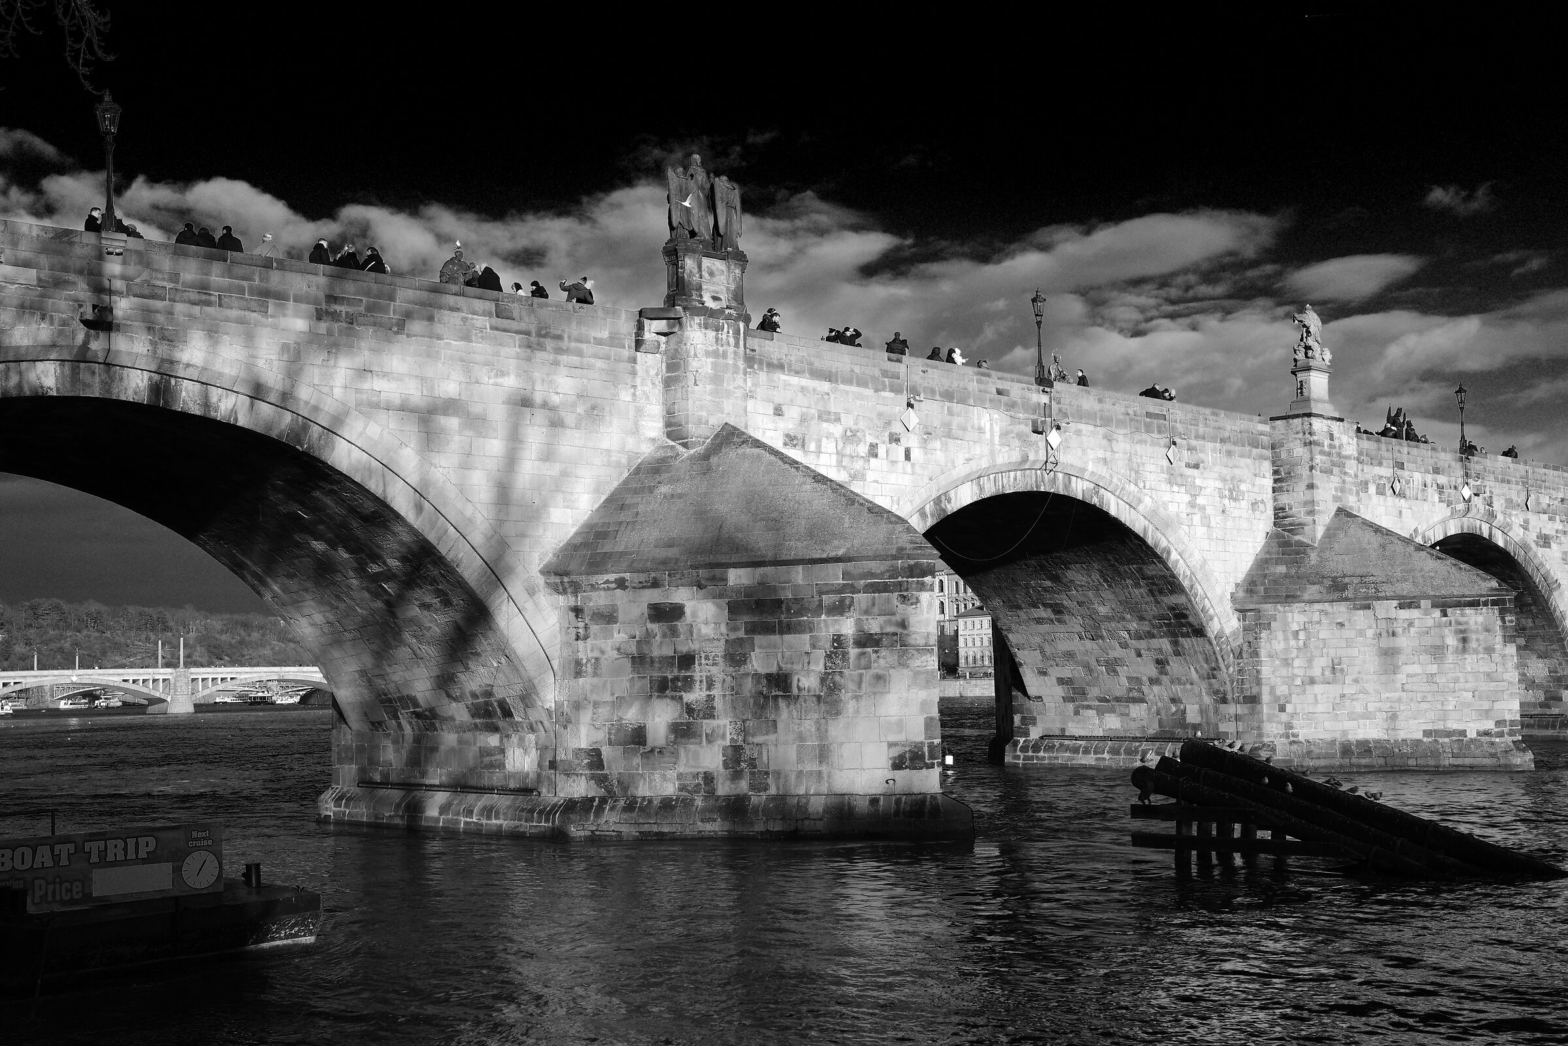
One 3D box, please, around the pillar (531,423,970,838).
[{"bbox_3d":[0.897,2.200,40.429,8.100,9.850,10.400,-6,-7,45],"label":"pillar"}]

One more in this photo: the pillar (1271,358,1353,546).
[{"bbox_3d":[19.268,-2.398,64.060,1.800,6.600,2.550,-6,-7,45],"label":"pillar"}]

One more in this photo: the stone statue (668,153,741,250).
[{"bbox_3d":[-1.994,-8.085,43.958,0.800,2.400,1.950,-6,-7,45],"label":"stone statue"}]

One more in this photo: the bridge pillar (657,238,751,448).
[{"bbox_3d":[-1.951,-4.358,43.541,0.950,5.300,2.400,-6,-7,45],"label":"bridge pillar"}]

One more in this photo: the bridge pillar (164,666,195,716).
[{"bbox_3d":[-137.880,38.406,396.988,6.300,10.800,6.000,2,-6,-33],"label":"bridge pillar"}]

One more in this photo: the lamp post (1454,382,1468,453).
[{"bbox_3d":[29.669,-4.614,76.271,0.500,3.050,0.500,-6,-7,45],"label":"lamp post"}]

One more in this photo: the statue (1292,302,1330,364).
[{"bbox_3d":[19.351,-6.848,64.295,1.000,2.400,1.350,-6,-7,45],"label":"statue"}]

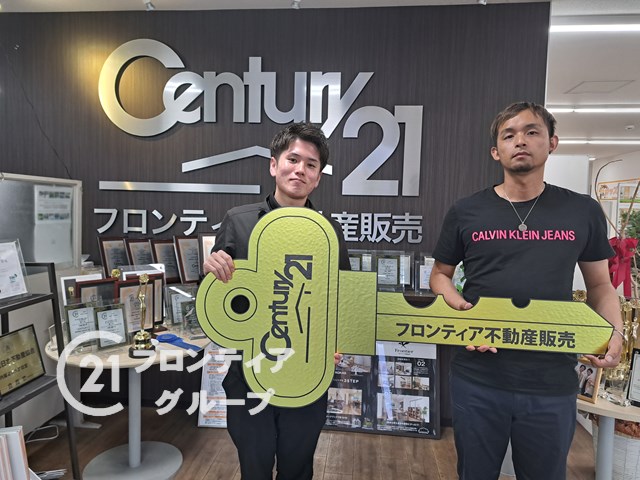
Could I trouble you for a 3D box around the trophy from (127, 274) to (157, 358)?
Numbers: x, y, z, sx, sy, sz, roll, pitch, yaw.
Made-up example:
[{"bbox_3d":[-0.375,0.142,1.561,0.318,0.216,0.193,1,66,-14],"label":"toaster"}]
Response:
[{"bbox_3d":[-0.845,0.357,2.119,0.118,0.388,0.116,0,4,-22],"label":"trophy"}]

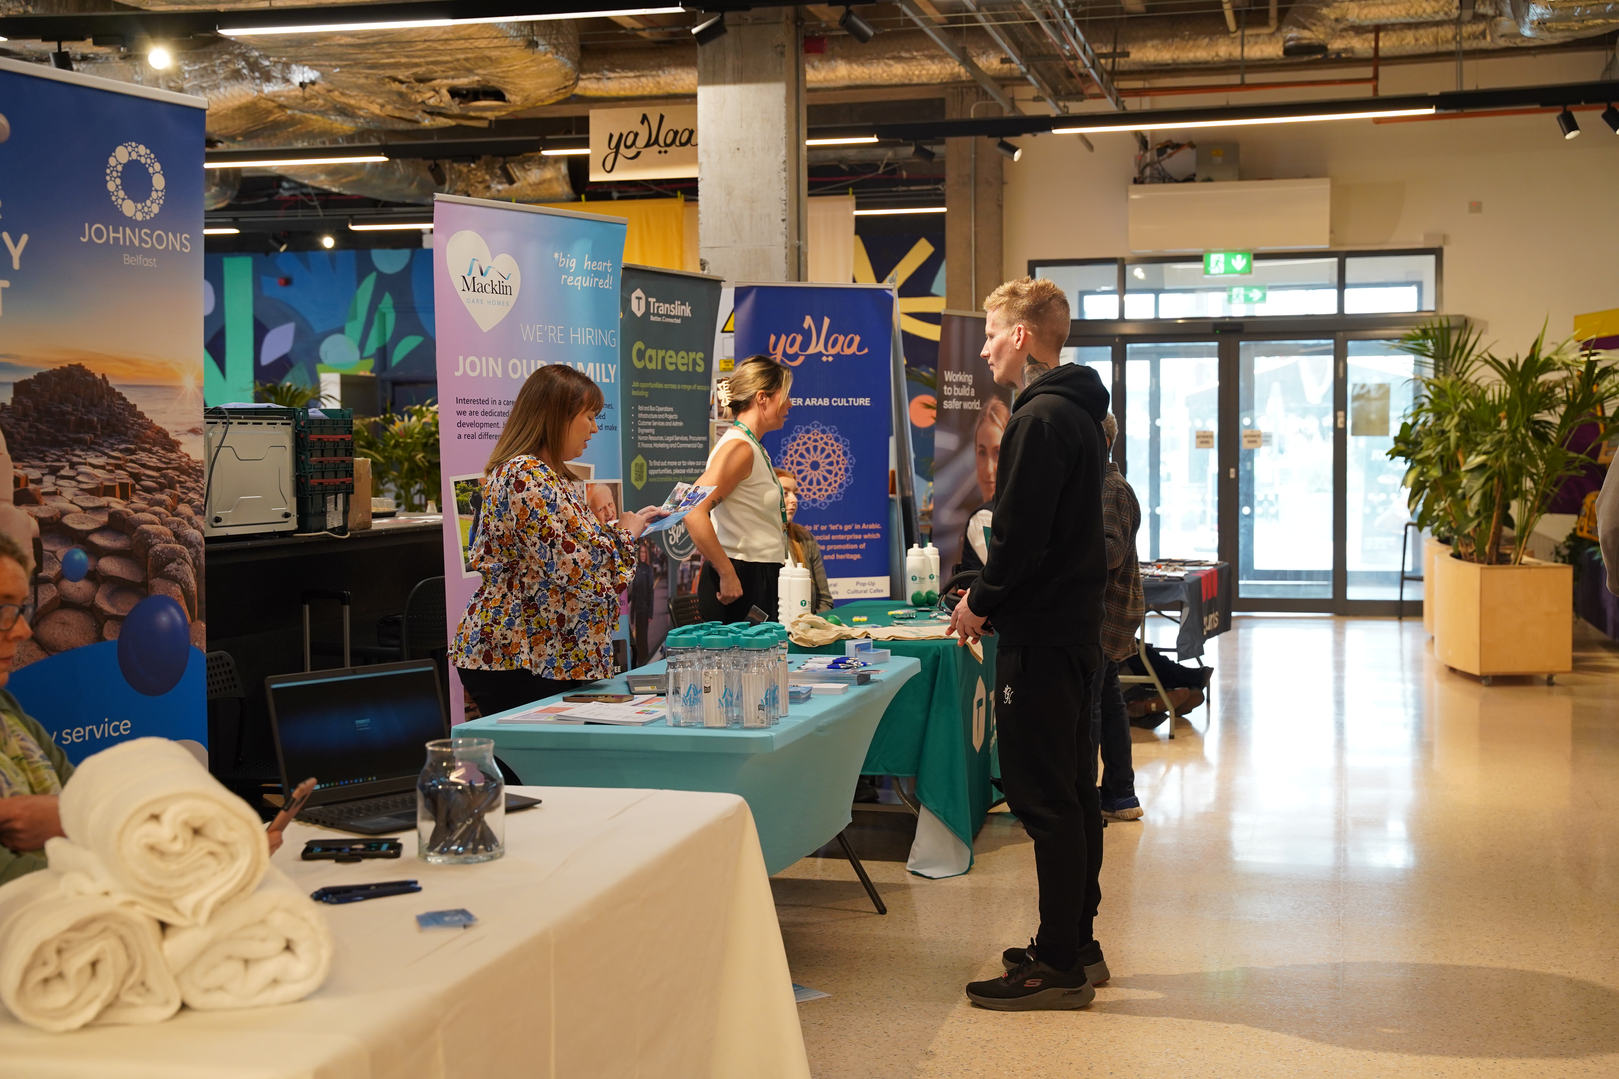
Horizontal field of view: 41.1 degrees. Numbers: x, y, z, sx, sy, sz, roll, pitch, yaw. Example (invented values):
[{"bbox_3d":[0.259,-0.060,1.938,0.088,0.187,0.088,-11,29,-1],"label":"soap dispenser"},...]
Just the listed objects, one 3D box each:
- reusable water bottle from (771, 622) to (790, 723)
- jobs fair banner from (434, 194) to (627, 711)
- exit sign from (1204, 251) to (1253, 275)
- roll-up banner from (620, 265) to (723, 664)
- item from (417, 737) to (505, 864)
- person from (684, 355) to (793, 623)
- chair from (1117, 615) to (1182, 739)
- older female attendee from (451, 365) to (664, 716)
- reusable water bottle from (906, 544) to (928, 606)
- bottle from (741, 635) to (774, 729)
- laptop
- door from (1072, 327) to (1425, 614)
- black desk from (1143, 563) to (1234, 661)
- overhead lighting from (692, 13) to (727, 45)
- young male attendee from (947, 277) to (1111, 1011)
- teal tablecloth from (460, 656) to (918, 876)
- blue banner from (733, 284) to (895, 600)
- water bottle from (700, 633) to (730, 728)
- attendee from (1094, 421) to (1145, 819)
[{"bbox_3d":[-0.080,0.307,5.046,0.070,0.228,0.070,0,2,0],"label":"reusable water bottle"},{"bbox_3d":[-0.790,0.068,6.338,0.110,2.080,0.810,-1,1,36],"label":"jobs fair banner"},{"bbox_3d":[3.482,-2.291,17.923,0.400,0.200,0.060,1,2,17],"label":"exit sign"},{"bbox_3d":[-0.508,0.010,8.348,0.190,2.079,0.855,1,2,24],"label":"roll-up banner"},{"bbox_3d":[-0.551,0.411,3.399,0.140,0.180,0.140,0,2,0],"label":"item"},{"bbox_3d":[-0.248,0.207,7.713,0.380,1.729,0.480,0,2,7],"label":"person"},{"bbox_3d":[1.627,0.601,10.532,0.480,0.680,0.450,1,2,13],"label":"chair"},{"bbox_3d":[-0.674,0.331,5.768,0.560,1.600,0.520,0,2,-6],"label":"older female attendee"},{"bbox_3d":[0.434,0.142,8.745,0.076,0.247,0.076,0,2,13],"label":"reusable water bottle"},{"bbox_3d":[-0.126,0.326,5.046,0.075,0.222,0.075,0,2,13],"label":"bottle"},{"bbox_3d":[-0.702,0.352,3.750,0.287,0.244,0.368,1,3,41],"label":"laptop"},{"bbox_3d":[3.588,-0.586,18.298,3.276,2.419,0.150,0,2,14],"label":"door"},{"bbox_3d":[1.712,0.546,11.138,0.720,0.750,1.680,0,2,18],"label":"black desk"},{"bbox_3d":[-0.461,-2.357,10.014,0.155,0.095,0.085,-30,2,6],"label":"overhead lighting"},{"bbox_3d":[0.559,0.249,5.434,0.410,1.790,0.490,1,2,19],"label":"young male attendee"},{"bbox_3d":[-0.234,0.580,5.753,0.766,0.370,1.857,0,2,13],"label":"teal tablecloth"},{"bbox_3d":[0.032,-0.084,9.832,0.778,2.142,0.200,-1,2,-21],"label":"blue banner"},{"bbox_3d":[-0.216,0.311,4.958,0.073,0.228,0.073,0,2,0],"label":"water bottle"},{"bbox_3d":[1.051,0.244,8.227,0.440,1.600,0.480,0,2,13],"label":"attendee"}]

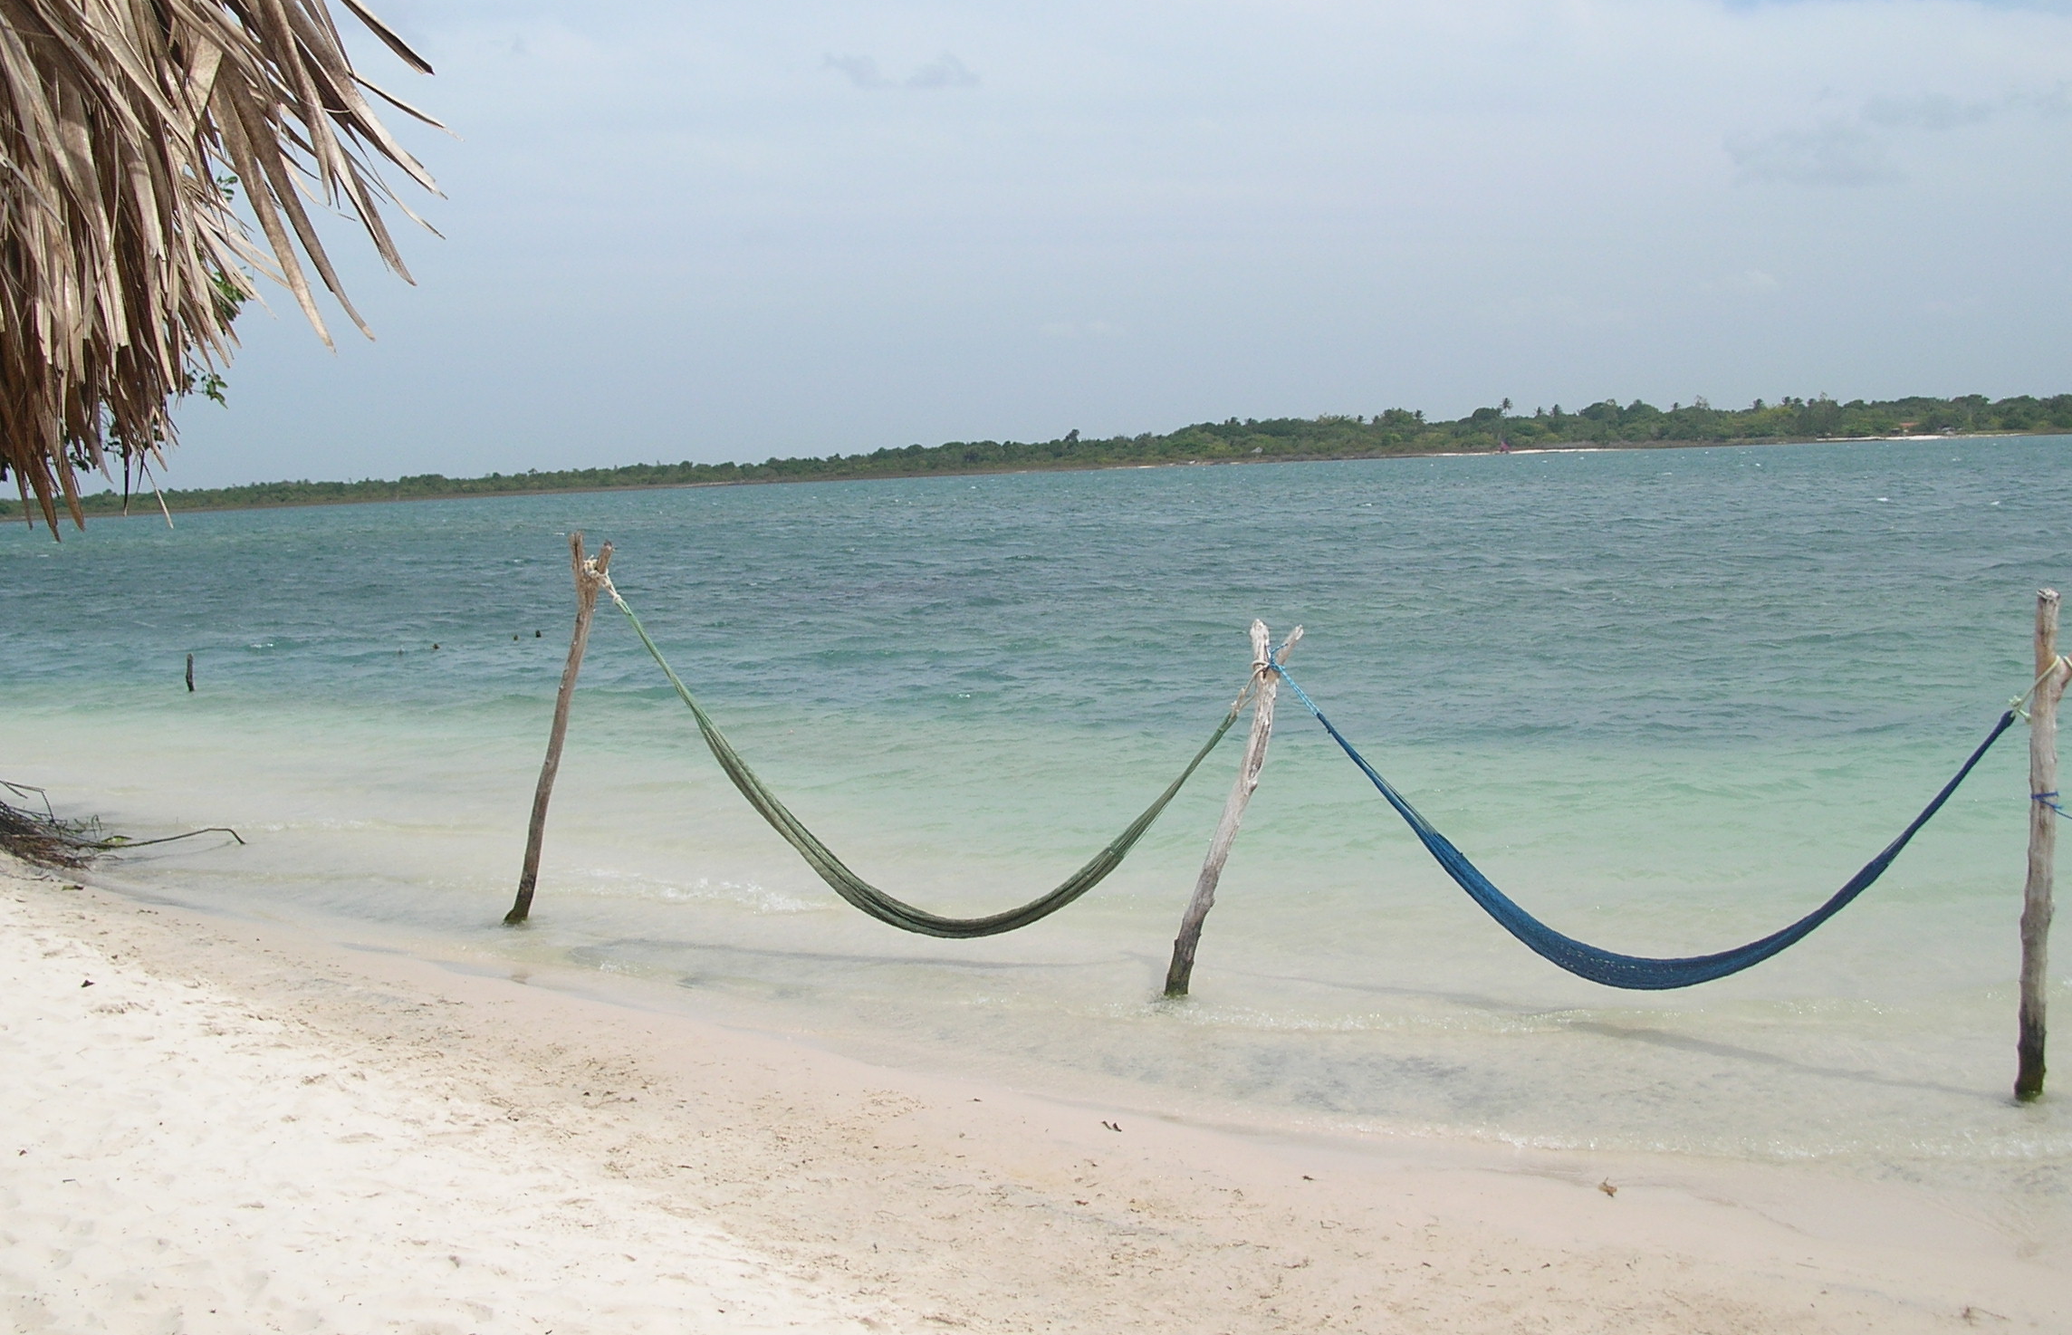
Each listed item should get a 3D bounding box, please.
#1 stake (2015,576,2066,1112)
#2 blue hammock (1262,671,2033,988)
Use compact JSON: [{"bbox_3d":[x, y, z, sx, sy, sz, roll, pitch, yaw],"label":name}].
[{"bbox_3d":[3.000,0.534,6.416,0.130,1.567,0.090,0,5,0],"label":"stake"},{"bbox_3d":[1.926,0.551,7.275,2.597,1.064,0.280,2,7,38],"label":"blue hammock"}]

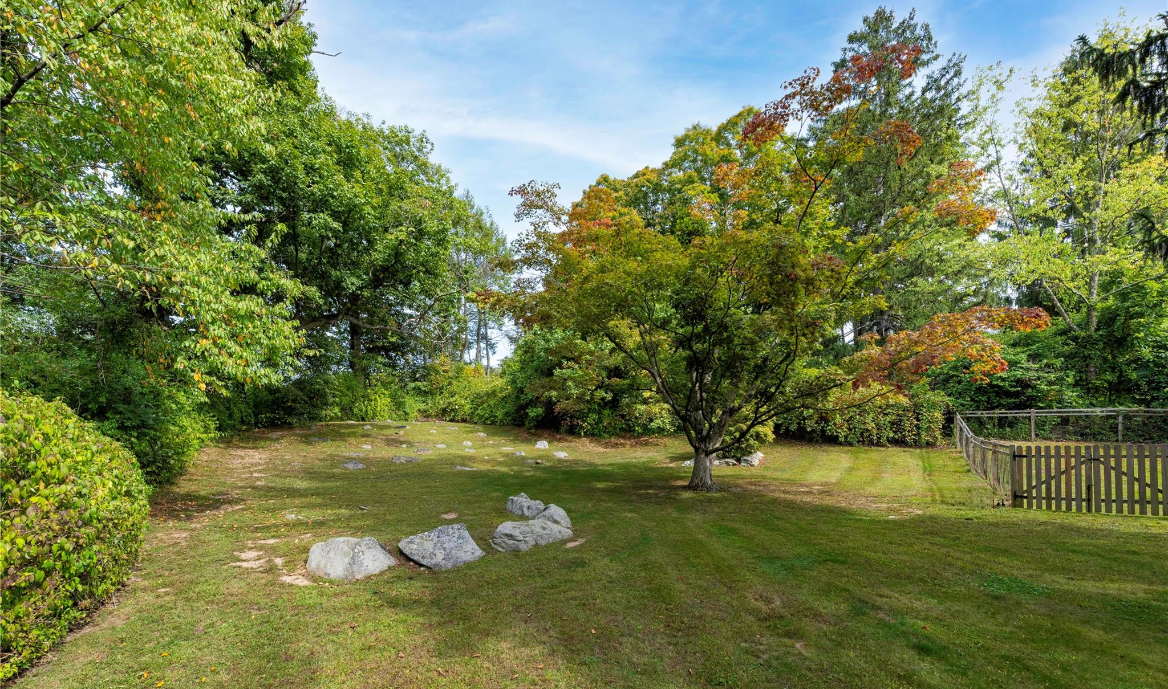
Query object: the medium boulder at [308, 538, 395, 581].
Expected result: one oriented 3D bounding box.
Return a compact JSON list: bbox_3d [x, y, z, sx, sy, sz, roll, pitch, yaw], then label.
[{"bbox_3d":[-3.133,2.807,6.129,1.142,0.420,0.742,0,-2,0],"label":"medium boulder"}]

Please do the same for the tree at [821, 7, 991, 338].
[{"bbox_3d":[17.710,-7.449,25.218,9.000,22.300,9.000,0,-2,0],"label":"tree"}]

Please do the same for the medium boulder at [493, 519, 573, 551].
[{"bbox_3d":[-0.785,2.877,7.082,1.308,0.370,0.654,1,-2,-22],"label":"medium boulder"}]

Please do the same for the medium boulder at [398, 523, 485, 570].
[{"bbox_3d":[-2.016,2.797,6.460,1.205,0.471,0.783,0,-2,0],"label":"medium boulder"}]

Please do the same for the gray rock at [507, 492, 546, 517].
[{"bbox_3d":[-1.072,2.921,8.415,0.741,0.410,0.482,0,-2,0],"label":"gray rock"}]

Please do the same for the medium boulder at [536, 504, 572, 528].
[{"bbox_3d":[-0.530,2.910,7.877,0.632,0.380,0.506,0,-2,0],"label":"medium boulder"}]

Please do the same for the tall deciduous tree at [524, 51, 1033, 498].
[{"bbox_3d":[3.500,-1.181,9.637,10.000,8.700,8.800,0,-2,0],"label":"tall deciduous tree"}]

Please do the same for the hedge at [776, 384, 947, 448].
[{"bbox_3d":[9.839,2.415,16.611,5.335,2.200,1.600,0,-2,15],"label":"hedge"}]

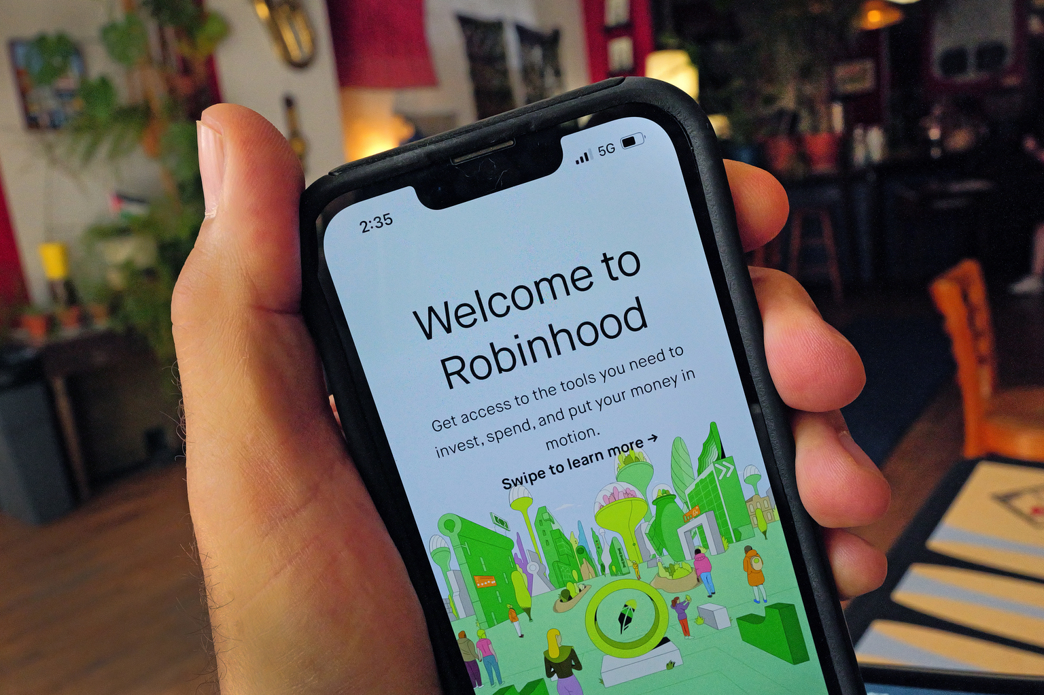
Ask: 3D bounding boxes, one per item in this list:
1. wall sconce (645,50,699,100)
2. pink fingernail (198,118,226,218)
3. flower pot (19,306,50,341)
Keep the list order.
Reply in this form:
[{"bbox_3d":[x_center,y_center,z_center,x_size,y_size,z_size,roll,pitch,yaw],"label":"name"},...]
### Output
[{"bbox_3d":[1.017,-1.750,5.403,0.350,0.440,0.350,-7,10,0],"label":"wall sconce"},{"bbox_3d":[-0.055,-0.031,0.142,0.004,0.017,0.013,-4,8,-32],"label":"pink fingernail"},{"bbox_3d":[-2.400,-0.113,4.000,0.130,0.140,0.130,-5,12,0],"label":"flower pot"}]

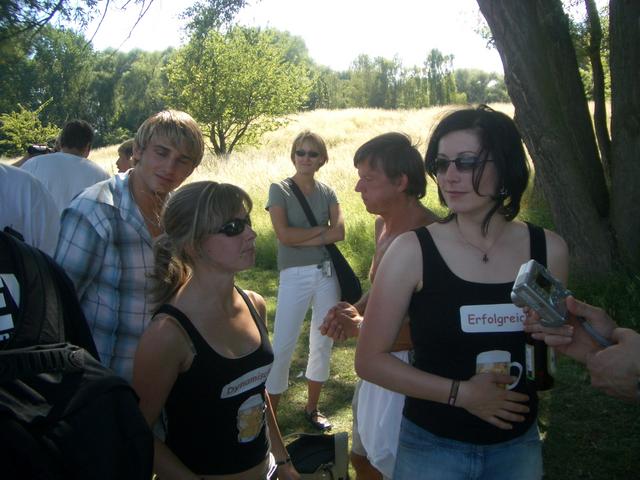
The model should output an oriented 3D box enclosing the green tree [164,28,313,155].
[{"bbox_3d":[-2.771,-5.083,22.000,4.700,4.250,4.500,0,8,0],"label":"green tree"}]

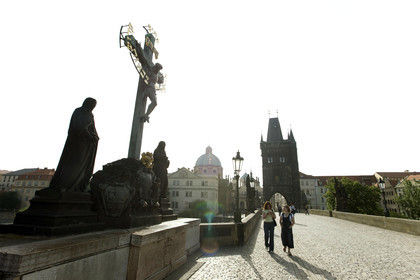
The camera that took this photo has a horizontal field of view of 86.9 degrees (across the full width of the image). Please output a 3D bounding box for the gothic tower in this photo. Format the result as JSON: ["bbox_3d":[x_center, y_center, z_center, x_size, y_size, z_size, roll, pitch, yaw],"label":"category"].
[{"bbox_3d":[30.883,9.431,96.937,14.500,42.402,12.000,-4,-17,20],"label":"gothic tower"}]

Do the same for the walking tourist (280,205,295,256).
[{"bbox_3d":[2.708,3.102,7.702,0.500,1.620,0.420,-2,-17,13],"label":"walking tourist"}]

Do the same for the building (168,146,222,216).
[{"bbox_3d":[-6.051,18.394,104.180,23.000,29.856,20.000,1,-16,3],"label":"building"}]

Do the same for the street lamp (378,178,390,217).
[{"bbox_3d":[14.898,4.900,19.029,0.500,3.162,0.500,-2,-17,14],"label":"street lamp"}]

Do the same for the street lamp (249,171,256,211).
[{"bbox_3d":[3.656,4.705,19.460,0.500,3.162,0.500,-2,-17,14],"label":"street lamp"}]

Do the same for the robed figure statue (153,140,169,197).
[{"bbox_3d":[-1.609,0.968,7.472,0.580,1.945,0.620,-1,-16,10],"label":"robed figure statue"}]

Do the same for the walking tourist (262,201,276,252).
[{"bbox_3d":[2.225,3.192,8.247,0.520,1.720,0.420,-2,-17,13],"label":"walking tourist"}]

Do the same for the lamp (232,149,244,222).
[{"bbox_3d":[1.261,2.004,9.843,0.500,3.162,0.500,-2,-17,14],"label":"lamp"}]

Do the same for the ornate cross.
[{"bbox_3d":[-1.825,-1.618,6.589,0.650,4.437,2.550,-2,-17,12],"label":"ornate cross"}]

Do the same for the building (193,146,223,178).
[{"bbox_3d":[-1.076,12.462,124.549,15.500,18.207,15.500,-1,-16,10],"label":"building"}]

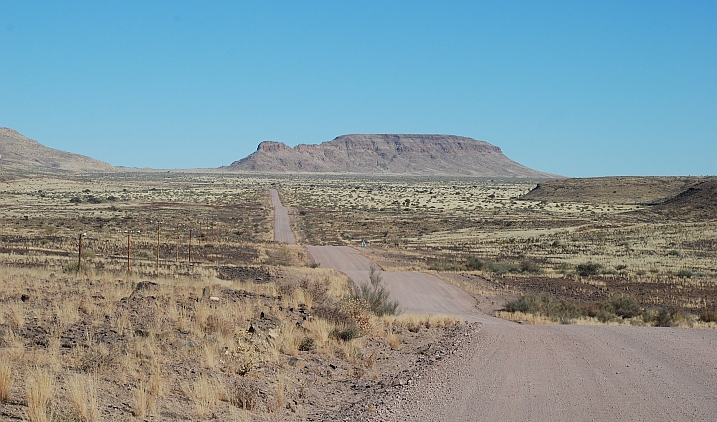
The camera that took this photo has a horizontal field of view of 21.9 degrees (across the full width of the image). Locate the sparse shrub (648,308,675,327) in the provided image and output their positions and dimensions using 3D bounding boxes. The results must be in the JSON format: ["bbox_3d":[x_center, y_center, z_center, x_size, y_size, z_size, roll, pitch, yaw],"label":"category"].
[{"bbox_3d":[8.823,3.101,54.000,0.760,0.600,0.700,0,1,0],"label":"sparse shrub"}]

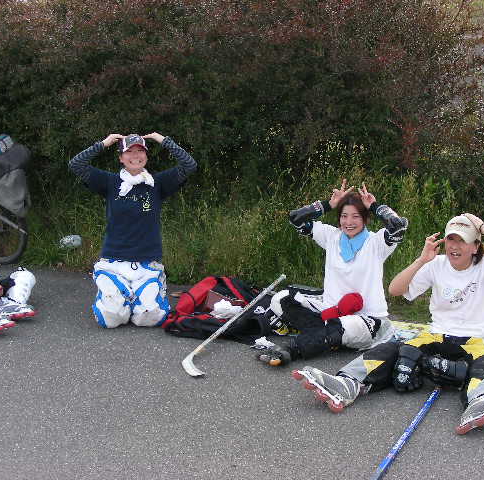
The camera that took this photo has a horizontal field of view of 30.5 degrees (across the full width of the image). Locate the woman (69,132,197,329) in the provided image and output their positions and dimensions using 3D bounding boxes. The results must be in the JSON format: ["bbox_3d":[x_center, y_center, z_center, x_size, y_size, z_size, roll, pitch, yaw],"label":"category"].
[{"bbox_3d":[-0.642,-0.095,5.393,0.738,1.140,0.599,-1,11,-4],"label":"woman"}]

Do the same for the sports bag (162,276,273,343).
[{"bbox_3d":[-0.100,0.397,5.159,0.580,0.260,0.380,5,12,27],"label":"sports bag"}]

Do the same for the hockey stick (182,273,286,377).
[{"bbox_3d":[0.054,0.445,4.998,0.221,0.070,1.421,2,19,27],"label":"hockey stick"}]

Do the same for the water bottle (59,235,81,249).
[{"bbox_3d":[-1.376,0.012,7.121,0.220,0.090,0.090,-2,10,-26],"label":"water bottle"}]

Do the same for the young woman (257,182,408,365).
[{"bbox_3d":[0.466,0.149,4.711,0.695,0.910,0.685,5,12,25],"label":"young woman"}]

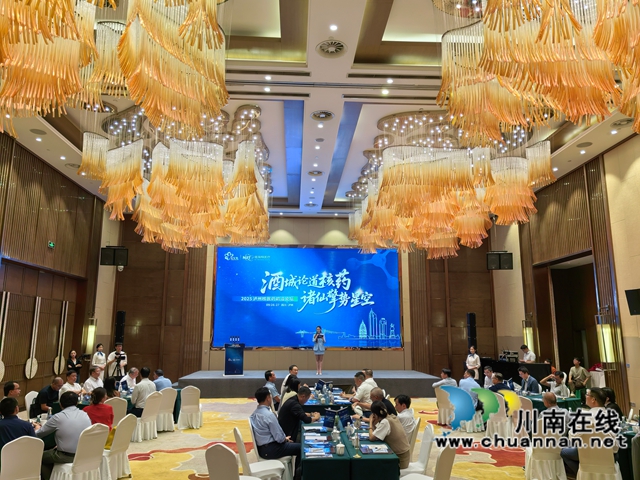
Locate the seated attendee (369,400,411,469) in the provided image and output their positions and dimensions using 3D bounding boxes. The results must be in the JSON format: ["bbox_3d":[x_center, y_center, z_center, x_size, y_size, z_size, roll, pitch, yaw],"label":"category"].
[{"bbox_3d":[0.785,2.598,6.019,0.780,1.250,0.500,-4,-11,19],"label":"seated attendee"}]

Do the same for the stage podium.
[{"bbox_3d":[-3.034,4.219,17.902,0.670,1.220,0.500,1,-11,-3],"label":"stage podium"}]

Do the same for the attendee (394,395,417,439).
[{"bbox_3d":[0.926,2.701,6.618,0.780,1.270,0.500,-3,-11,14],"label":"attendee"}]

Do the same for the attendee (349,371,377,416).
[{"bbox_3d":[0.787,3.321,10.009,0.780,1.310,0.520,-3,-11,14],"label":"attendee"}]

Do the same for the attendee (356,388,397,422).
[{"bbox_3d":[0.832,2.730,7.055,0.800,1.240,0.530,1,-11,-3],"label":"attendee"}]

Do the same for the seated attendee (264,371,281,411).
[{"bbox_3d":[-0.779,3.243,9.837,0.750,1.280,0.500,1,-11,-3],"label":"seated attendee"}]

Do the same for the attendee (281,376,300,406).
[{"bbox_3d":[-0.413,3.115,9.063,0.750,1.240,0.480,1,-11,-3],"label":"attendee"}]

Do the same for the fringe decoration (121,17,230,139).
[{"bbox_3d":[-1.907,-2.147,6.456,1.187,1.533,1.150,1,-10,-3],"label":"fringe decoration"}]

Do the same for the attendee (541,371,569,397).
[{"bbox_3d":[5.130,3.508,10.852,0.780,1.270,0.550,7,-13,-33],"label":"attendee"}]

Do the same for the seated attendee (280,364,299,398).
[{"bbox_3d":[-0.715,3.606,11.612,0.780,1.340,0.520,1,-11,-3],"label":"seated attendee"}]

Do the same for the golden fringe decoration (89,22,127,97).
[{"bbox_3d":[-3.360,-2.863,7.893,0.680,1.200,0.500,1,-11,-3],"label":"golden fringe decoration"}]

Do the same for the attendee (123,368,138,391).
[{"bbox_3d":[-4.151,3.440,10.864,0.750,1.260,0.500,-5,-12,27],"label":"attendee"}]

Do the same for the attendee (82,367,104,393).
[{"bbox_3d":[-4.489,3.234,9.971,0.750,1.320,0.520,-6,-13,29],"label":"attendee"}]

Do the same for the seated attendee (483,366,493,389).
[{"bbox_3d":[3.808,3.541,11.270,0.750,1.280,0.500,7,-13,-32],"label":"seated attendee"}]

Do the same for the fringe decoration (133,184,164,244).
[{"bbox_3d":[-5.188,-0.782,15.103,1.000,1.866,0.650,1,-11,-3],"label":"fringe decoration"}]

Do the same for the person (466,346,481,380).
[{"bbox_3d":[5.022,4.291,16.271,0.480,1.670,0.340,-3,-11,15],"label":"person"}]

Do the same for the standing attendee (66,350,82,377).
[{"bbox_3d":[-6.785,3.834,13.703,0.480,1.600,0.360,7,-12,-32],"label":"standing attendee"}]

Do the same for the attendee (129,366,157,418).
[{"bbox_3d":[-3.755,3.349,10.337,0.540,1.360,0.780,7,-13,-32],"label":"attendee"}]

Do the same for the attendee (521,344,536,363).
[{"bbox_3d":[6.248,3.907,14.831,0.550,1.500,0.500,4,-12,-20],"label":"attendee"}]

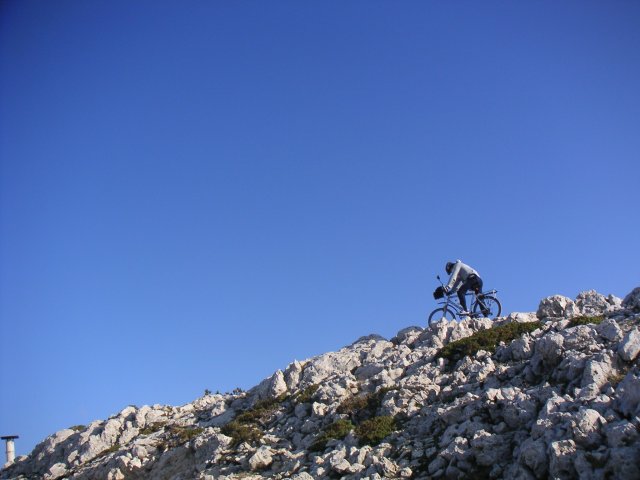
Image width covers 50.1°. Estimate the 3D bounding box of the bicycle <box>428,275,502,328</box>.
[{"bbox_3d":[3.365,1.512,16.289,1.760,1.280,0.620,-17,-15,12],"label":"bicycle"}]

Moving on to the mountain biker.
[{"bbox_3d":[3.477,1.167,16.294,1.020,1.330,0.550,-12,-14,13],"label":"mountain biker"}]

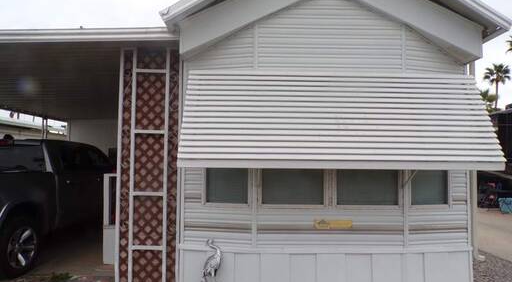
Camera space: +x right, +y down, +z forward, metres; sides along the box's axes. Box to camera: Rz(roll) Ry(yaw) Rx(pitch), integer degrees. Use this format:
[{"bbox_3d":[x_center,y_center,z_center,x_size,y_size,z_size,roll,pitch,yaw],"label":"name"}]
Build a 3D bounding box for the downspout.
[{"bbox_3d":[2.851,0.169,4.607,0.110,2.749,0.080,0,-3,-1],"label":"downspout"}]

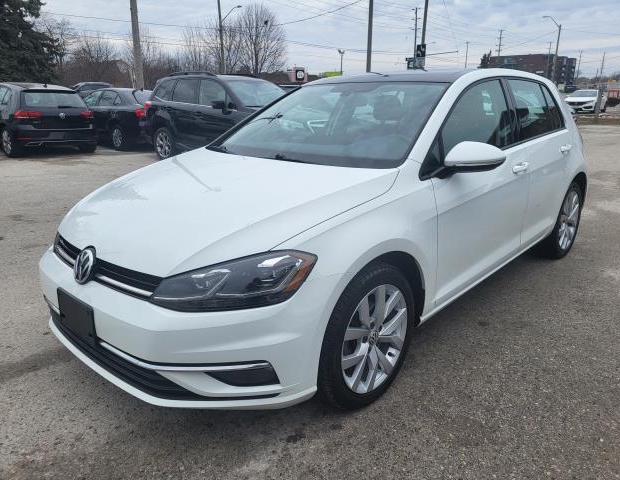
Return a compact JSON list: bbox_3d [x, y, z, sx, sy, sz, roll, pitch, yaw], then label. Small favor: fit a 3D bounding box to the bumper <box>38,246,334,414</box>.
[{"bbox_3d":[-0.735,0.280,2.162,1.770,0.560,0.575,15,23,41],"label":"bumper"}]

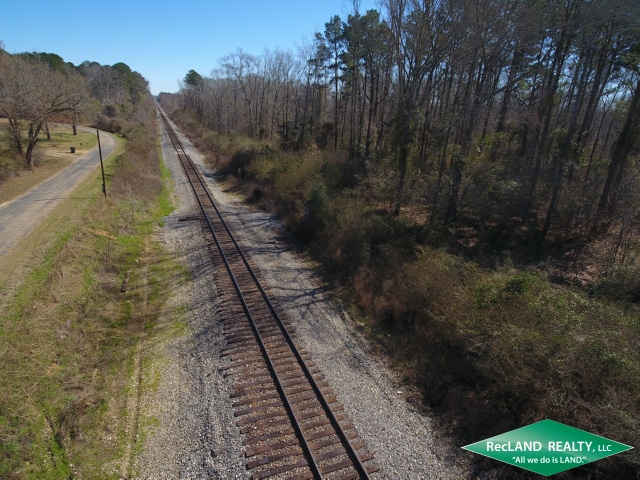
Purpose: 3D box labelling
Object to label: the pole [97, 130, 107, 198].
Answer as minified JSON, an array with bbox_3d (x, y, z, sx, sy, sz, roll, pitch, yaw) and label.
[{"bbox_3d":[-24.851,-8.485,42.107,0.260,7.650,0.260,-5,21,-22],"label":"pole"}]

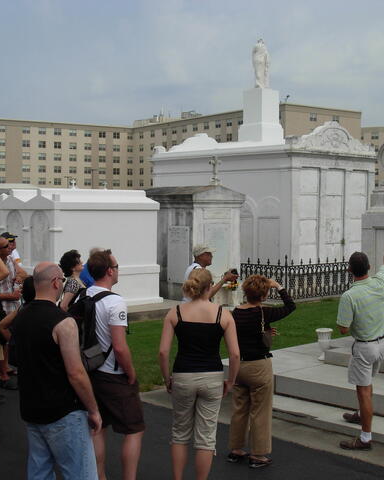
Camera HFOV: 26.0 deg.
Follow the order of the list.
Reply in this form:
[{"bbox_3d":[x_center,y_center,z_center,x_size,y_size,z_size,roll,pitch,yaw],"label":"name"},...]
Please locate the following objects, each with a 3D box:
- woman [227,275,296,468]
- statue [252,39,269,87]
[{"bbox_3d":[0.563,1.074,6.938,0.550,1.570,0.450,1,2,33],"label":"woman"},{"bbox_3d":[1.885,-4.872,22.900,0.440,1.400,0.400,-1,2,-34],"label":"statue"}]

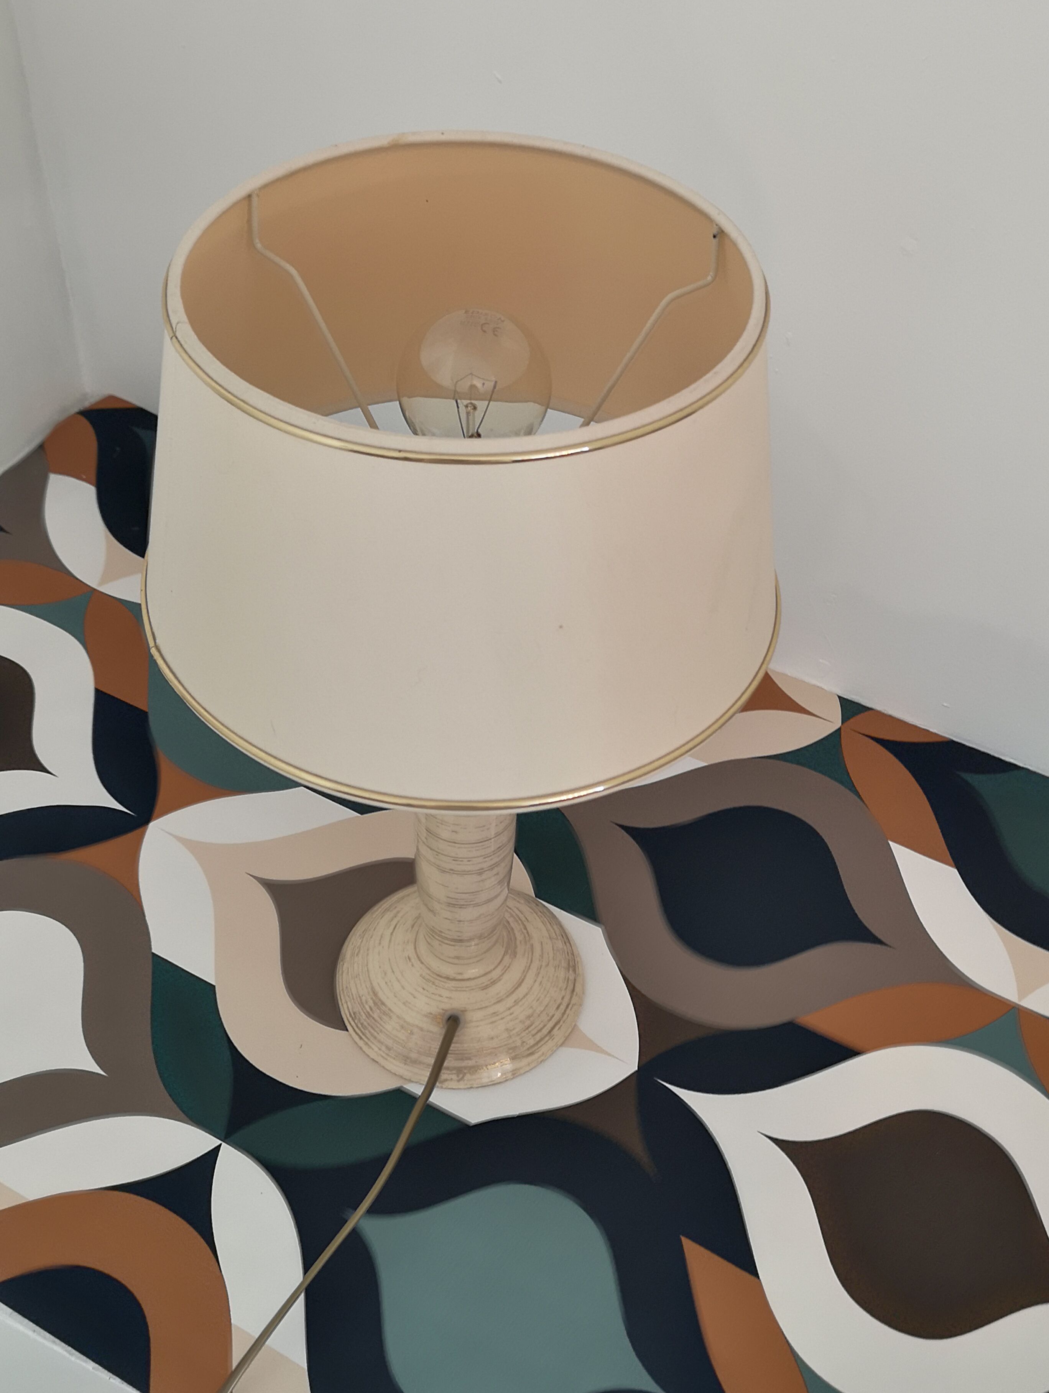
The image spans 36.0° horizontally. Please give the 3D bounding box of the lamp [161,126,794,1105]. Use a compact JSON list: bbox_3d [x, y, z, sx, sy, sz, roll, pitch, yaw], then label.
[{"bbox_3d":[-0.028,0.002,0.737,0.268,0.437,0.268,3,45,0],"label":"lamp"}]

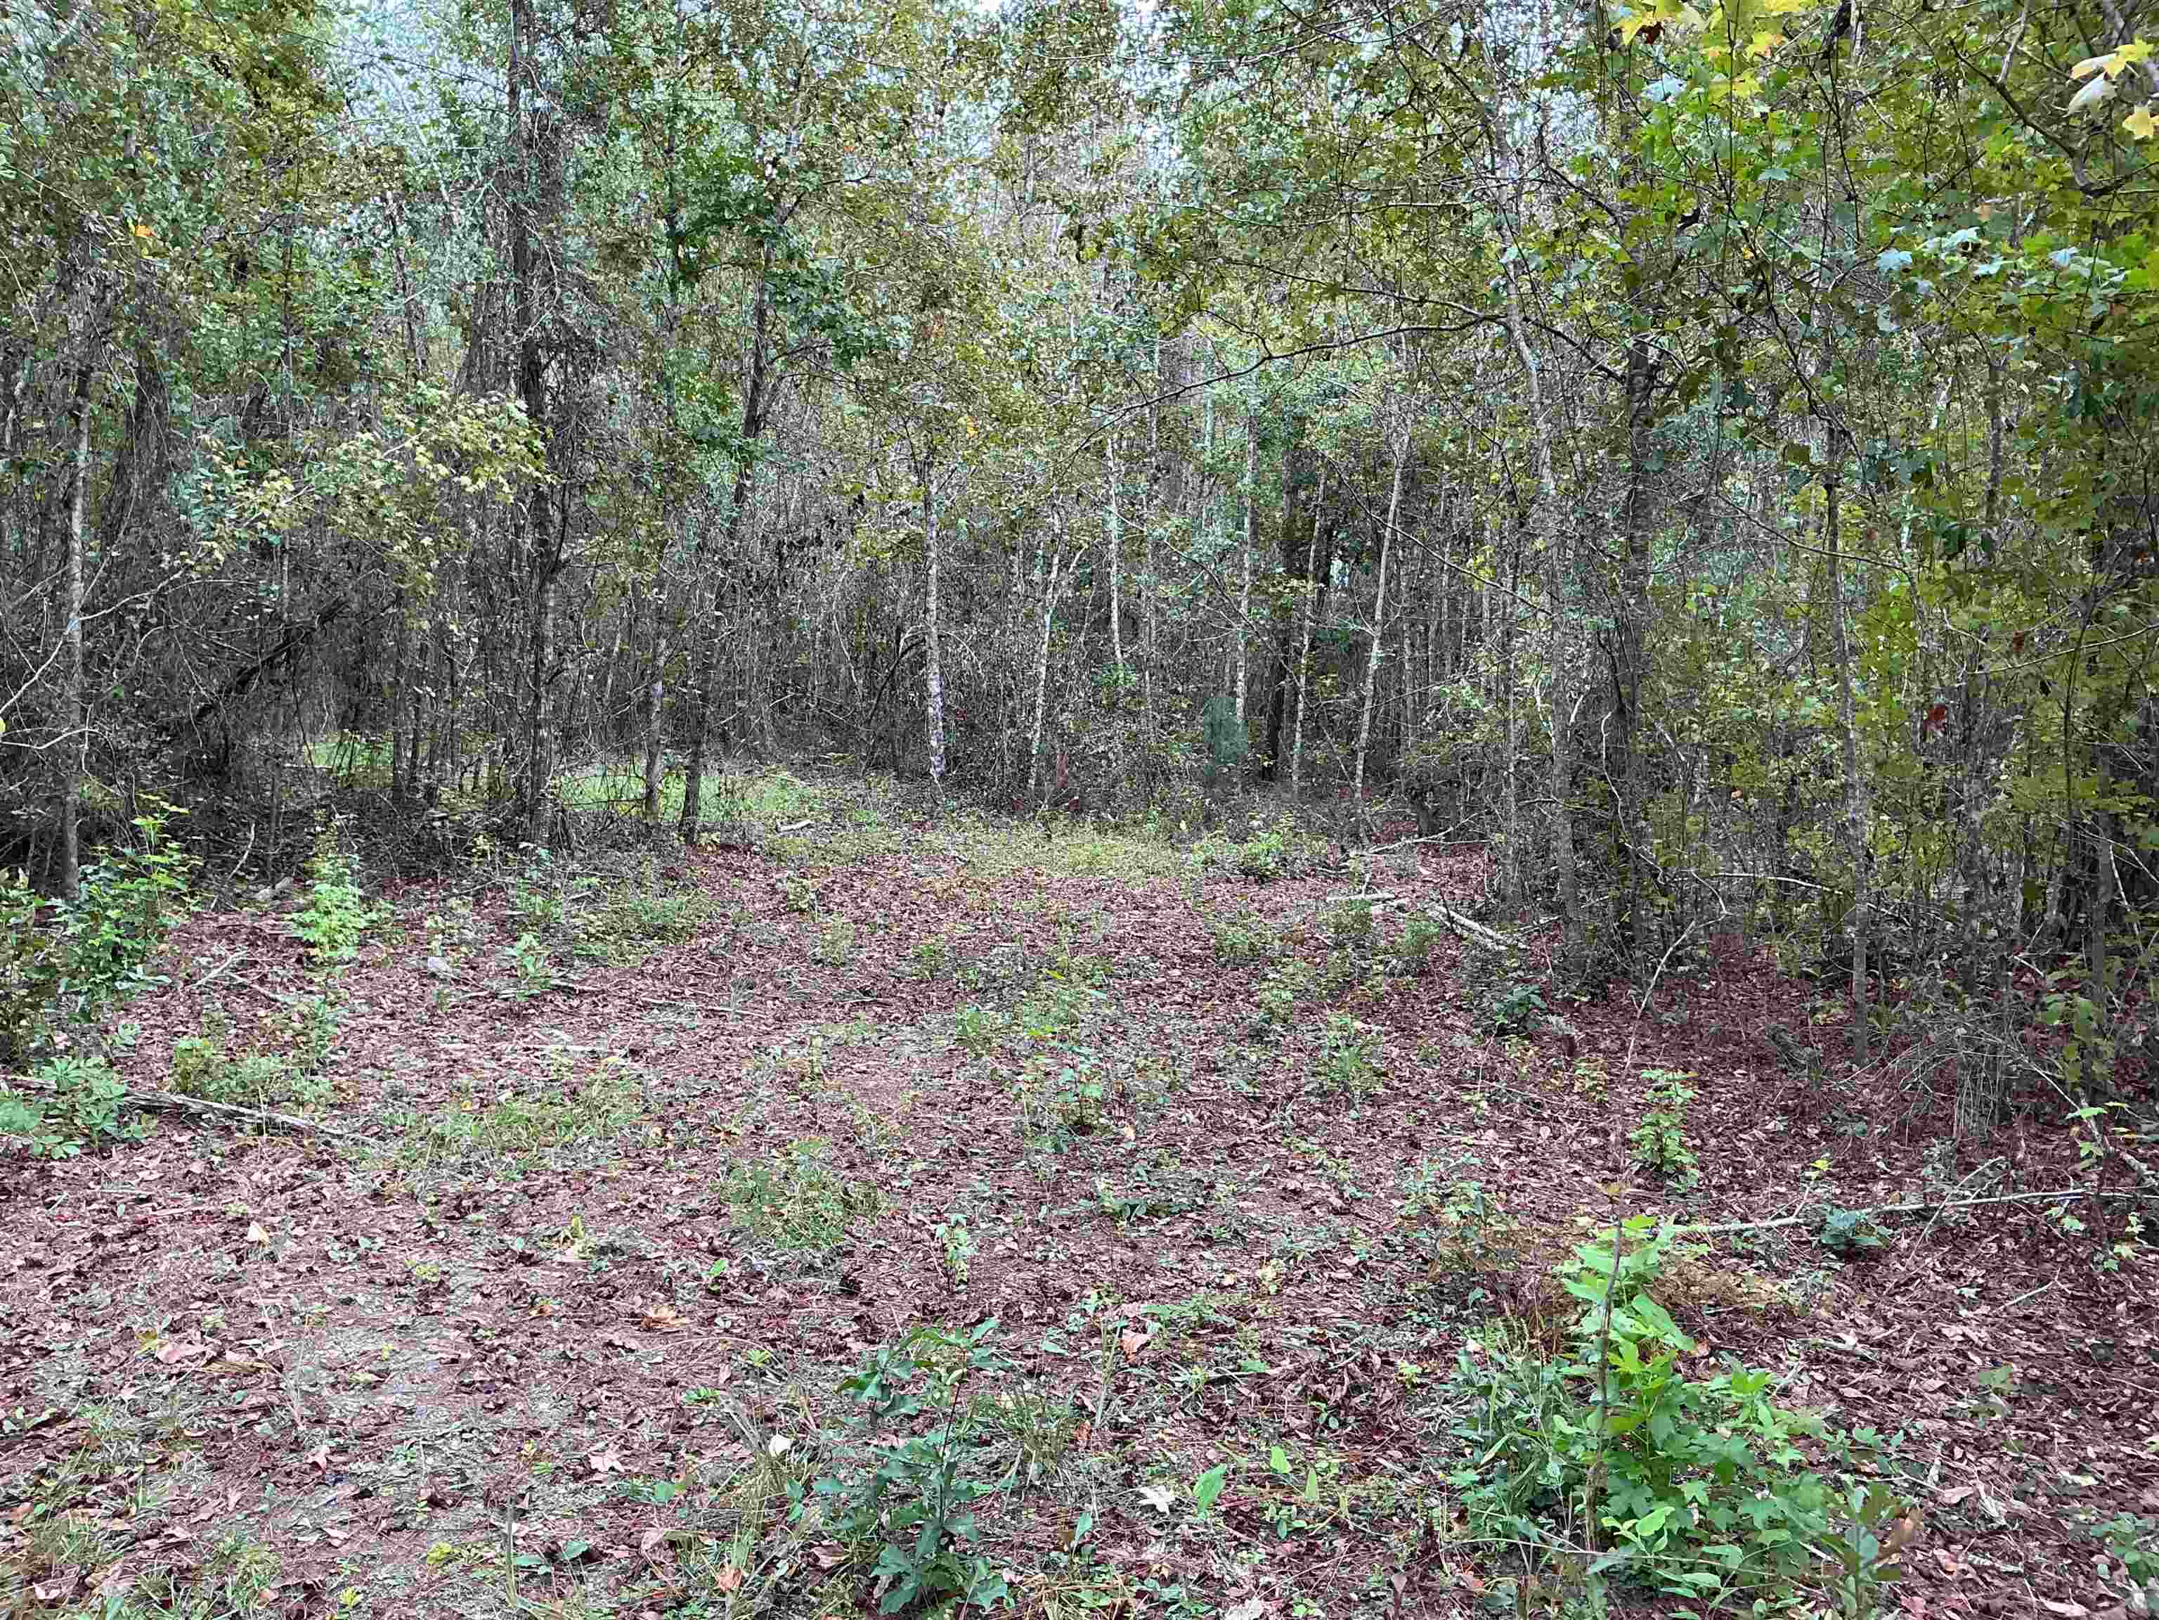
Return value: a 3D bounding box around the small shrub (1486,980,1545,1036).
[{"bbox_3d":[1.967,0.880,8.136,0.266,0.236,0.253,0,4,0],"label":"small shrub"}]

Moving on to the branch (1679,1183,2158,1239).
[{"bbox_3d":[2.419,1.140,5.200,1.528,0.080,0.120,-1,4,-11],"label":"branch"}]

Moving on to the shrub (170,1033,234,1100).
[{"bbox_3d":[-3.322,0.958,6.836,0.243,0.242,0.230,0,4,0],"label":"shrub"}]

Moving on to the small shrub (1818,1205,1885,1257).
[{"bbox_3d":[2.100,1.137,4.922,0.188,0.122,0.179,0,4,0],"label":"small shrub"}]

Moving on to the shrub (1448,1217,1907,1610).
[{"bbox_3d":[1.063,1.009,3.189,0.814,0.591,0.692,0,4,0],"label":"shrub"}]

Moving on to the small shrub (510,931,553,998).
[{"bbox_3d":[-2.785,0.772,9.165,0.222,0.324,0.211,0,4,0],"label":"small shrub"}]

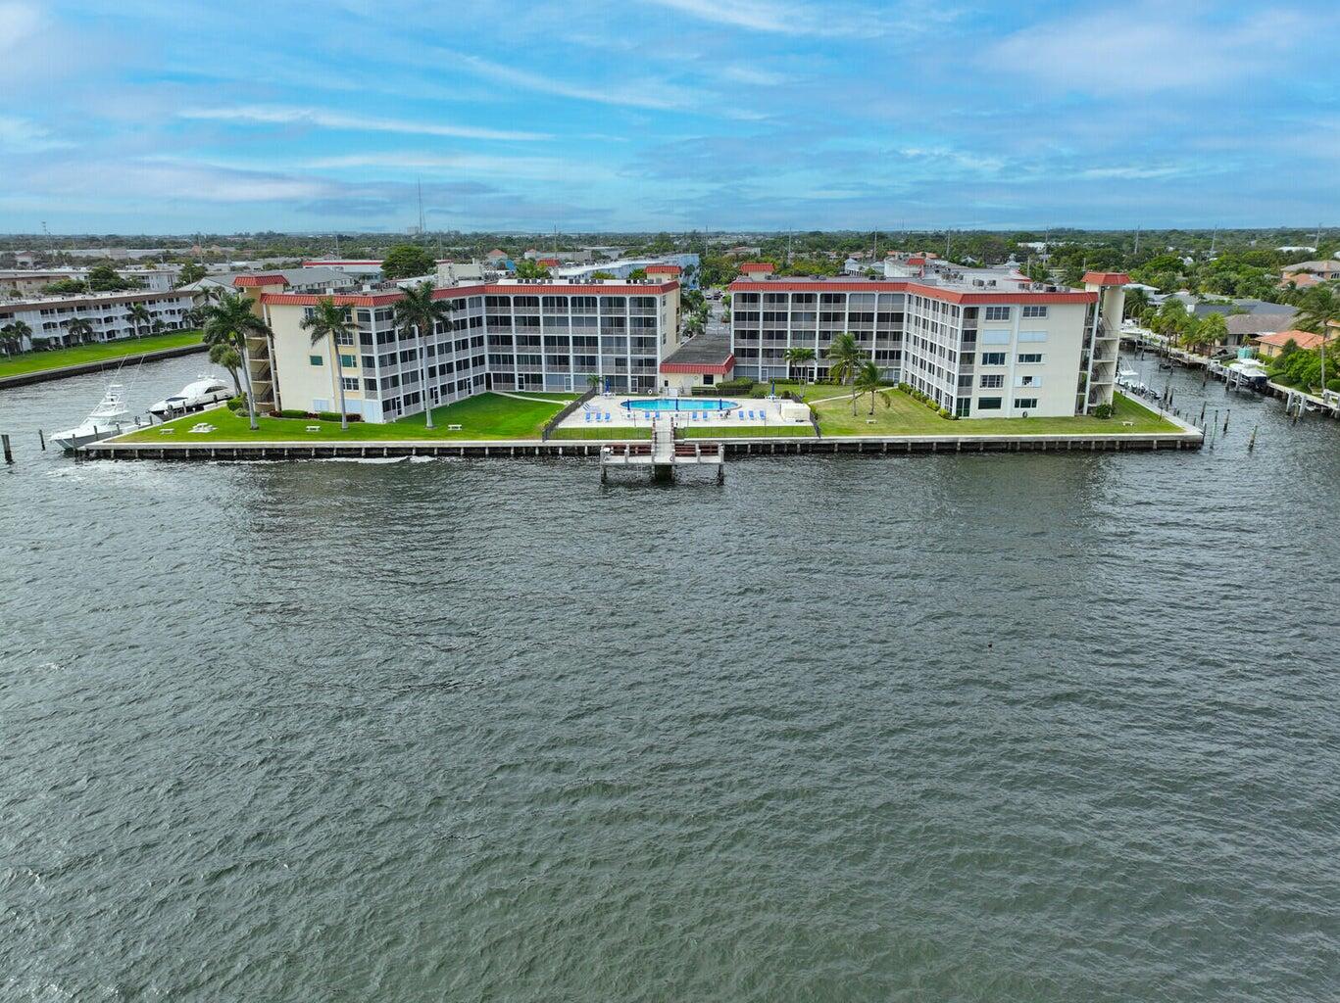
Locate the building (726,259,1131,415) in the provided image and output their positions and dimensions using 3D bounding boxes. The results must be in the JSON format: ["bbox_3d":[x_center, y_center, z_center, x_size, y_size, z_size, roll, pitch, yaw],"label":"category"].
[{"bbox_3d":[31.067,-24.219,129.581,45.000,17.000,42.500,1,16,3],"label":"building"}]

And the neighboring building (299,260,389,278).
[{"bbox_3d":[-147.598,-108.357,434.869,41.000,8.000,26.000,1,16,4],"label":"neighboring building"}]

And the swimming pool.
[{"bbox_3d":[1.385,-11.852,120.871,15.600,1.500,8.800,2,17,8],"label":"swimming pool"}]

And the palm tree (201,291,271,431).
[{"bbox_3d":[-47.660,-15.480,103.460,7.600,15.000,7.400,0,16,0],"label":"palm tree"}]

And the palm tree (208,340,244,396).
[{"bbox_3d":[-57.370,-16.930,121.360,4.700,7.800,4.700,0,16,0],"label":"palm tree"}]

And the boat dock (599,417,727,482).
[{"bbox_3d":[-0.670,-5.900,96.630,11.800,3.100,19.000,0,16,0],"label":"boat dock"}]

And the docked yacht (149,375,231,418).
[{"bbox_3d":[-62.973,-13.165,120.693,4.400,5.200,14.600,2,16,6],"label":"docked yacht"}]

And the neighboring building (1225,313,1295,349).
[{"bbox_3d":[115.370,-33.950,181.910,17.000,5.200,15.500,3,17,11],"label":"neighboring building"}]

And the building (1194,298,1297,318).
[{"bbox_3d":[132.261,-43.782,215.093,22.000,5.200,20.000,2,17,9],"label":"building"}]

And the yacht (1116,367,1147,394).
[{"bbox_3d":[66.011,-16.313,132.171,3.200,3.600,10.300,2,17,9],"label":"yacht"}]

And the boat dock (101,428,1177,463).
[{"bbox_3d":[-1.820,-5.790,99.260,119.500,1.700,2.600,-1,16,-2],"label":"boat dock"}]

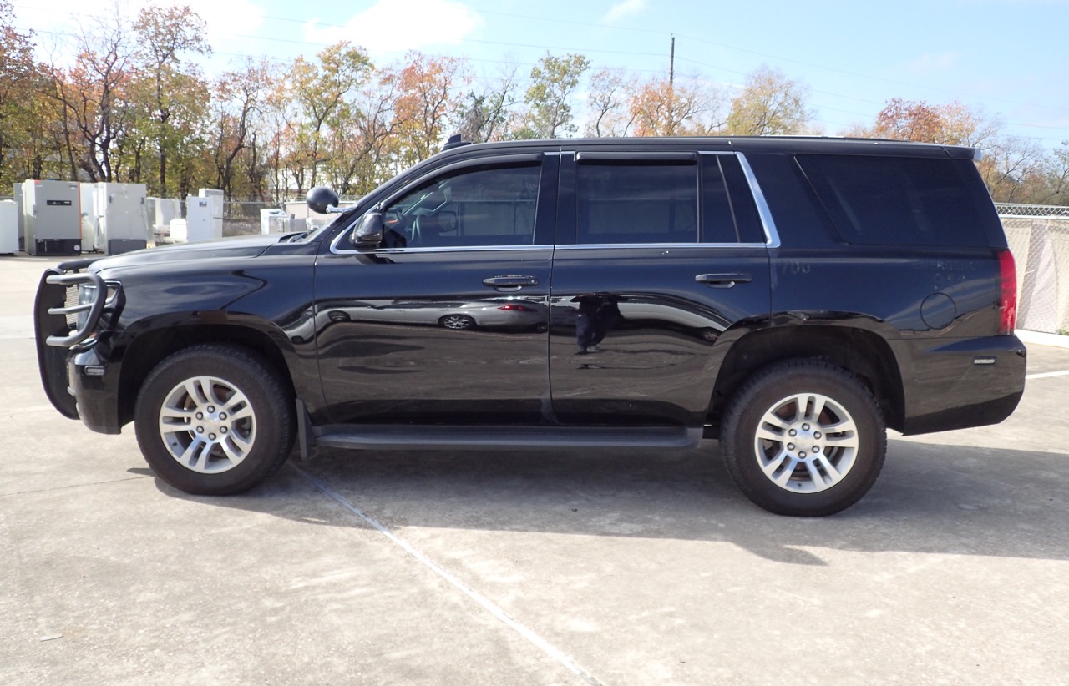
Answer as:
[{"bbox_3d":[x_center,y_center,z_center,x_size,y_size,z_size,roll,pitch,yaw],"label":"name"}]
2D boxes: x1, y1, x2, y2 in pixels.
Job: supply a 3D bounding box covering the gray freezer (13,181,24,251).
[{"bbox_3d":[-15.068,-3.766,27.846,0.950,1.970,0.880,-4,9,-34],"label":"gray freezer"}]

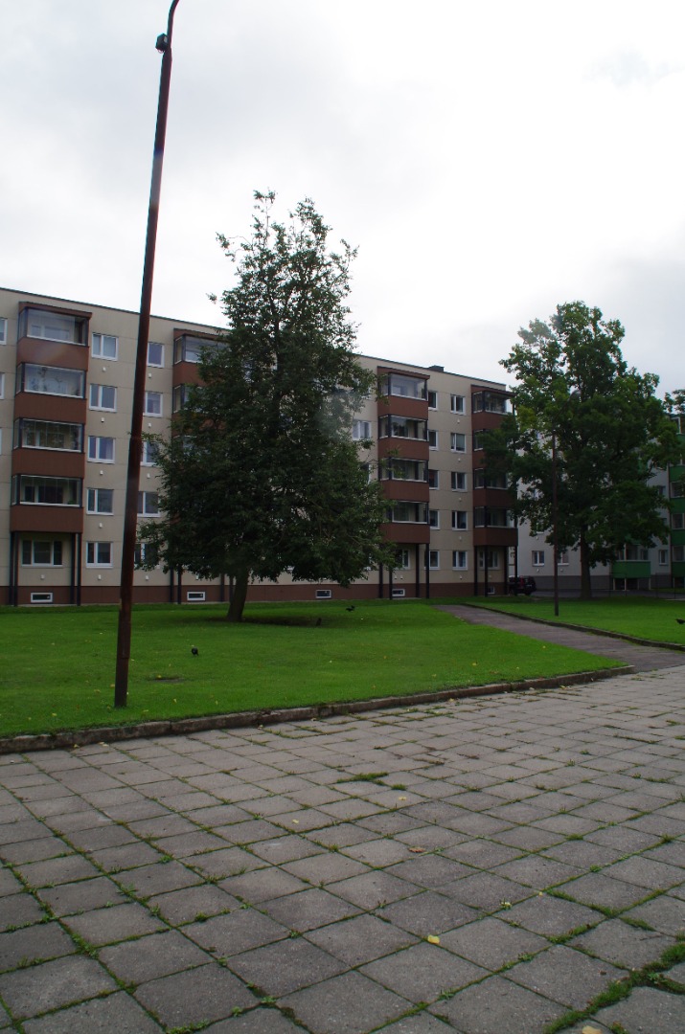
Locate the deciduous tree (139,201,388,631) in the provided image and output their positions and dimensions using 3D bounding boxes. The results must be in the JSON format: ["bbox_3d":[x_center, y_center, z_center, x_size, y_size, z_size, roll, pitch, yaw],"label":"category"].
[{"bbox_3d":[-2.581,-3.886,26.168,8.448,14.721,8.000,0,-4,0],"label":"deciduous tree"}]

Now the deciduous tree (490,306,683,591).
[{"bbox_3d":[15.707,-4.543,50.987,12.693,19.709,11.800,0,-4,0],"label":"deciduous tree"}]

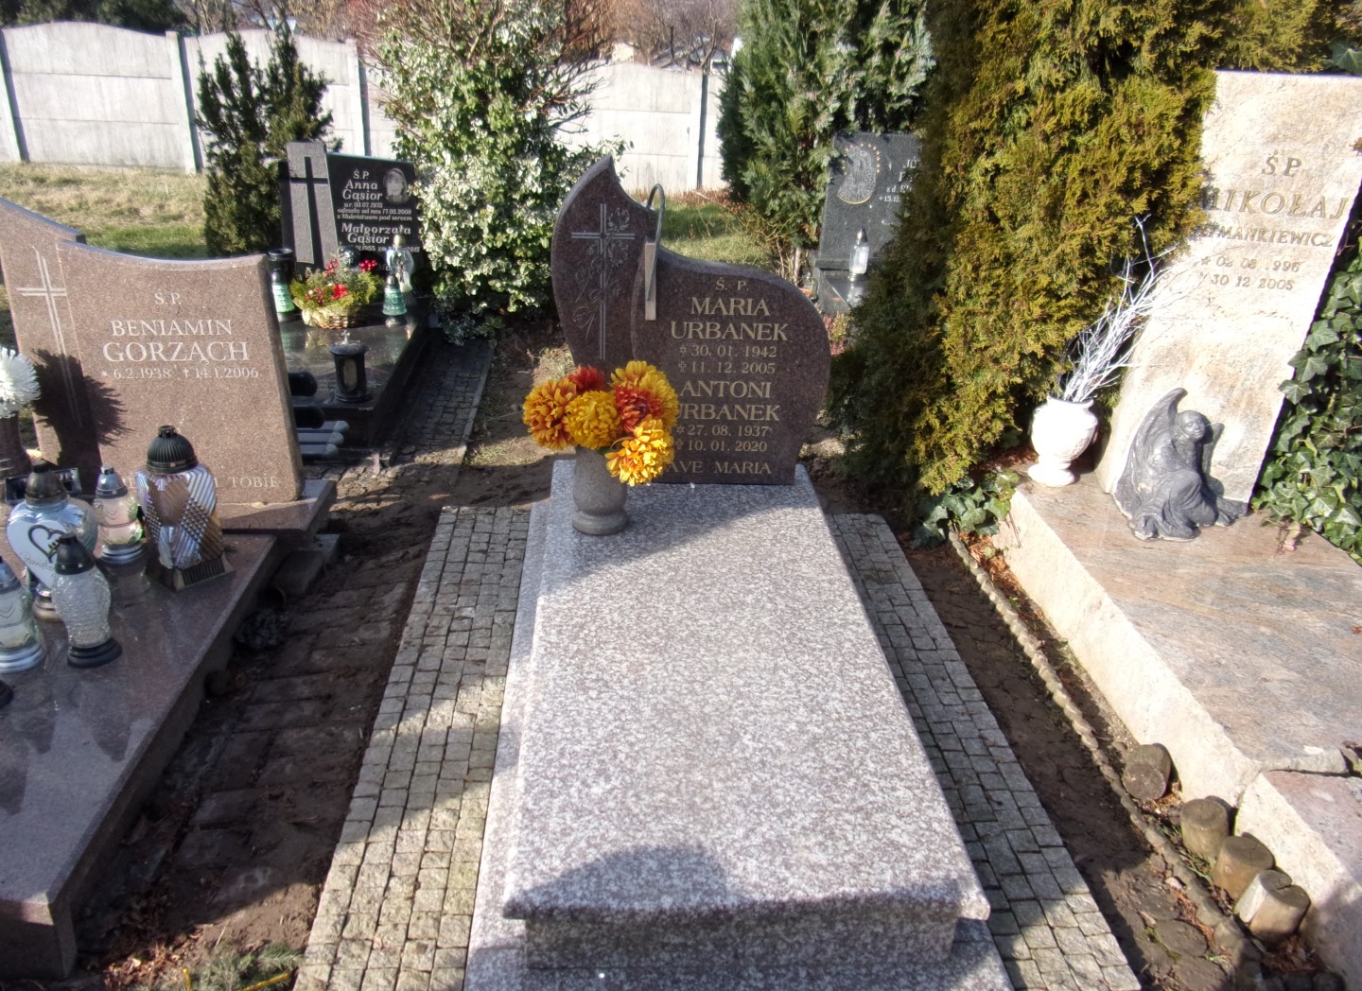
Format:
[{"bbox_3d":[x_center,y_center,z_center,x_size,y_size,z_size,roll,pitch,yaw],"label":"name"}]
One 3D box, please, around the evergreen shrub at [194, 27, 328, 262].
[{"bbox_3d":[-2.712,-2.245,6.186,0.840,1.460,0.820,1,27,-5],"label":"evergreen shrub"}]

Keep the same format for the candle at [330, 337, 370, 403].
[{"bbox_3d":[-1.262,-0.491,3.585,0.145,0.250,0.145,1,27,-5],"label":"candle"}]

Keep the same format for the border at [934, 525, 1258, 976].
[{"bbox_3d":[0.993,0.506,2.484,0.060,0.080,1.620,-1,27,-8],"label":"border"}]

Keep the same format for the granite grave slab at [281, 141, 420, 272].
[{"bbox_3d":[-1.623,-1.354,4.634,0.660,0.730,0.120,1,27,-5],"label":"granite grave slab"}]

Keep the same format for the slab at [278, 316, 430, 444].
[{"bbox_3d":[-1.599,-0.602,4.212,0.770,0.160,1.500,1,27,-5],"label":"slab"}]

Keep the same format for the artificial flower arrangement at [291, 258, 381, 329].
[{"bbox_3d":[-1.599,-0.953,4.403,0.410,0.290,0.320,1,27,-5],"label":"artificial flower arrangement"}]

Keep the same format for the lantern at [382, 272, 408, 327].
[{"bbox_3d":[-1.344,-0.927,4.437,0.110,0.240,0.110,1,27,-5],"label":"lantern"}]

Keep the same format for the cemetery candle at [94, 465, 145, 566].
[{"bbox_3d":[-1.495,0.040,2.476,0.115,0.270,0.115,1,27,-5],"label":"cemetery candle"}]

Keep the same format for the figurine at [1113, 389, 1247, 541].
[{"bbox_3d":[1.552,-0.105,2.821,0.380,0.400,0.280,1,27,-5],"label":"figurine"}]

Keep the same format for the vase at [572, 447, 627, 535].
[{"bbox_3d":[-0.209,-0.039,2.412,0.145,0.250,0.145,1,27,-5],"label":"vase"}]

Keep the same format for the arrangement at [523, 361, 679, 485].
[{"bbox_3d":[-0.193,-0.185,2.293,0.380,0.320,0.340,1,27,-5],"label":"arrangement"}]

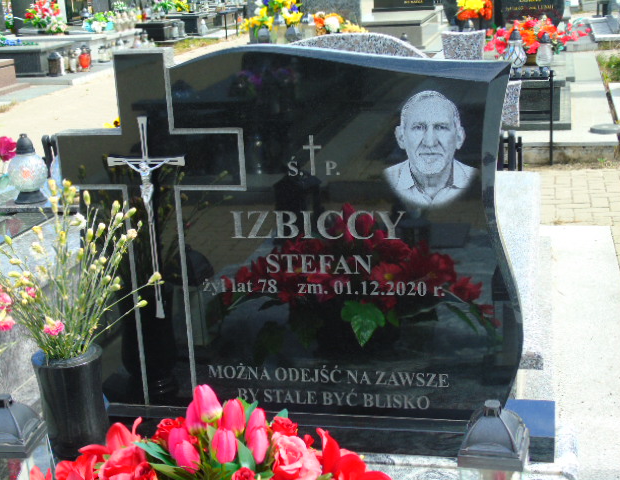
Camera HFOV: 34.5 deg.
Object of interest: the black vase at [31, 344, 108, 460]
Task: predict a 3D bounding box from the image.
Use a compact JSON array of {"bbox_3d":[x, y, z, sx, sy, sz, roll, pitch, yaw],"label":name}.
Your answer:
[{"bbox_3d":[-0.468,0.338,1.993,0.138,0.234,0.138,0,15,13],"label":"black vase"}]

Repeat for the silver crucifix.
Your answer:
[{"bbox_3d":[-0.323,-0.045,2.039,0.167,0.421,0.035,0,15,13],"label":"silver crucifix"}]

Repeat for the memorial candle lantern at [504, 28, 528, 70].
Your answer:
[{"bbox_3d":[1.659,-1.534,8.050,0.175,0.330,0.175,0,15,13],"label":"memorial candle lantern"}]

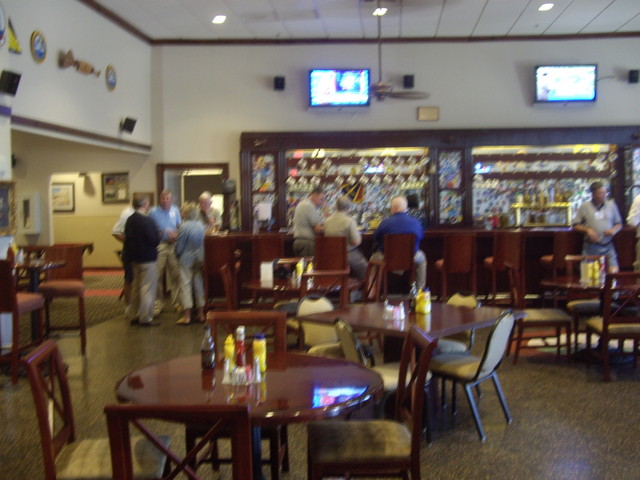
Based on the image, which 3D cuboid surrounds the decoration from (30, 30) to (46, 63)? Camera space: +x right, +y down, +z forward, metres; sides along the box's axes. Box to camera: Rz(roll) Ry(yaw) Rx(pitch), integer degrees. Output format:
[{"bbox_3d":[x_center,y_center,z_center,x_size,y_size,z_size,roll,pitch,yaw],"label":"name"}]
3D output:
[{"bbox_3d":[-3.523,-2.417,8.820,0.050,0.410,0.380,0,3,6],"label":"decoration"}]

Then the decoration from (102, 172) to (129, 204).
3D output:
[{"bbox_3d":[-5.056,-1.272,17.456,0.690,0.770,0.040,-1,3,3],"label":"decoration"}]

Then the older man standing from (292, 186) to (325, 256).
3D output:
[{"bbox_3d":[-0.162,0.158,10.124,0.380,1.780,0.480,-3,4,-38],"label":"older man standing"}]

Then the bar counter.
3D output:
[{"bbox_3d":[1.540,0.436,10.354,6.400,1.100,0.720,-1,3,3],"label":"bar counter"}]

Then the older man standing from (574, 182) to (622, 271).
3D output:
[{"bbox_3d":[3.759,0.109,9.519,0.660,1.770,0.420,-2,3,-18],"label":"older man standing"}]

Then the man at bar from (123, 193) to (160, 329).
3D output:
[{"bbox_3d":[-2.308,0.268,9.177,0.320,1.720,0.470,-4,4,-44],"label":"man at bar"}]

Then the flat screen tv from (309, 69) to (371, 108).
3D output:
[{"bbox_3d":[0.350,-2.664,12.300,1.060,0.650,0.100,-1,9,2],"label":"flat screen tv"}]

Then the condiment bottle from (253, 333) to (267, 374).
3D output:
[{"bbox_3d":[-0.284,0.535,3.344,0.062,0.175,0.048,0,3,5],"label":"condiment bottle"}]

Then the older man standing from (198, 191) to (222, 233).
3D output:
[{"bbox_3d":[-1.743,0.118,11.322,0.490,1.770,0.360,2,4,40],"label":"older man standing"}]

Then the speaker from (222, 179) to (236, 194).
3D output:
[{"bbox_3d":[-1.546,-0.914,12.000,0.200,0.220,0.190,-1,3,-10],"label":"speaker"}]

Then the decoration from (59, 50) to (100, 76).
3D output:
[{"bbox_3d":[-3.369,-2.497,9.919,0.110,0.270,1.130,0,3,6],"label":"decoration"}]

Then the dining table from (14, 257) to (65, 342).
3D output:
[{"bbox_3d":[-2.820,0.759,6.750,0.660,1.020,0.700,-1,3,-2],"label":"dining table"}]

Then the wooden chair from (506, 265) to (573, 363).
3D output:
[{"bbox_3d":[2.142,0.718,6.933,0.560,0.950,0.440,0,3,1],"label":"wooden chair"}]

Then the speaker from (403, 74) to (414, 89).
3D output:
[{"bbox_3d":[1.547,-2.759,12.255,0.180,0.230,0.150,-1,11,-6],"label":"speaker"}]

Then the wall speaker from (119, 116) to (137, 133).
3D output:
[{"bbox_3d":[-3.127,-1.877,11.550,0.145,0.220,0.170,33,20,29],"label":"wall speaker"}]

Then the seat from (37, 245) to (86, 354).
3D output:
[{"bbox_3d":[-2.728,0.630,7.462,0.440,1.110,0.500,-1,3,-17],"label":"seat"}]

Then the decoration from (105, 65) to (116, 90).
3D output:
[{"bbox_3d":[-3.041,-2.358,10.197,0.040,0.390,0.390,-1,3,5],"label":"decoration"}]

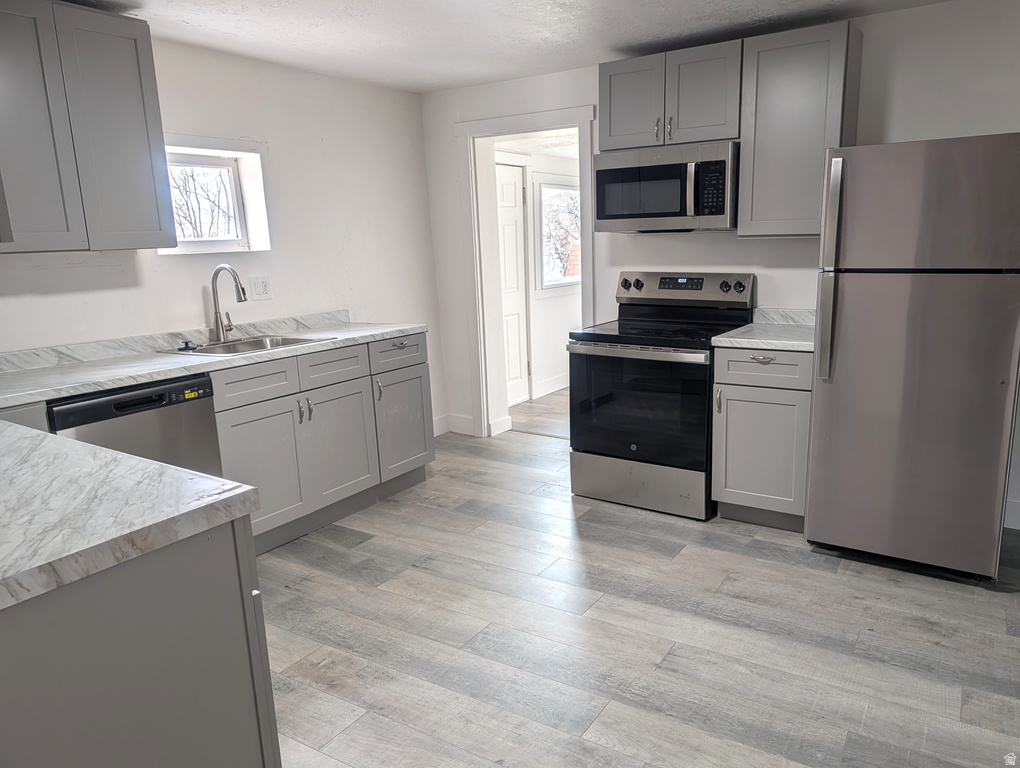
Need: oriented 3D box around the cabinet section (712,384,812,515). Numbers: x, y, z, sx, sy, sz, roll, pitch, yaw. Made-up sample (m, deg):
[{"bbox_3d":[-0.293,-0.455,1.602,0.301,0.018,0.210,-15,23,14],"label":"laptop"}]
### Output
[{"bbox_3d":[1.326,0.249,3.534,0.447,0.582,0.589,6,14,34],"label":"cabinet section"}]

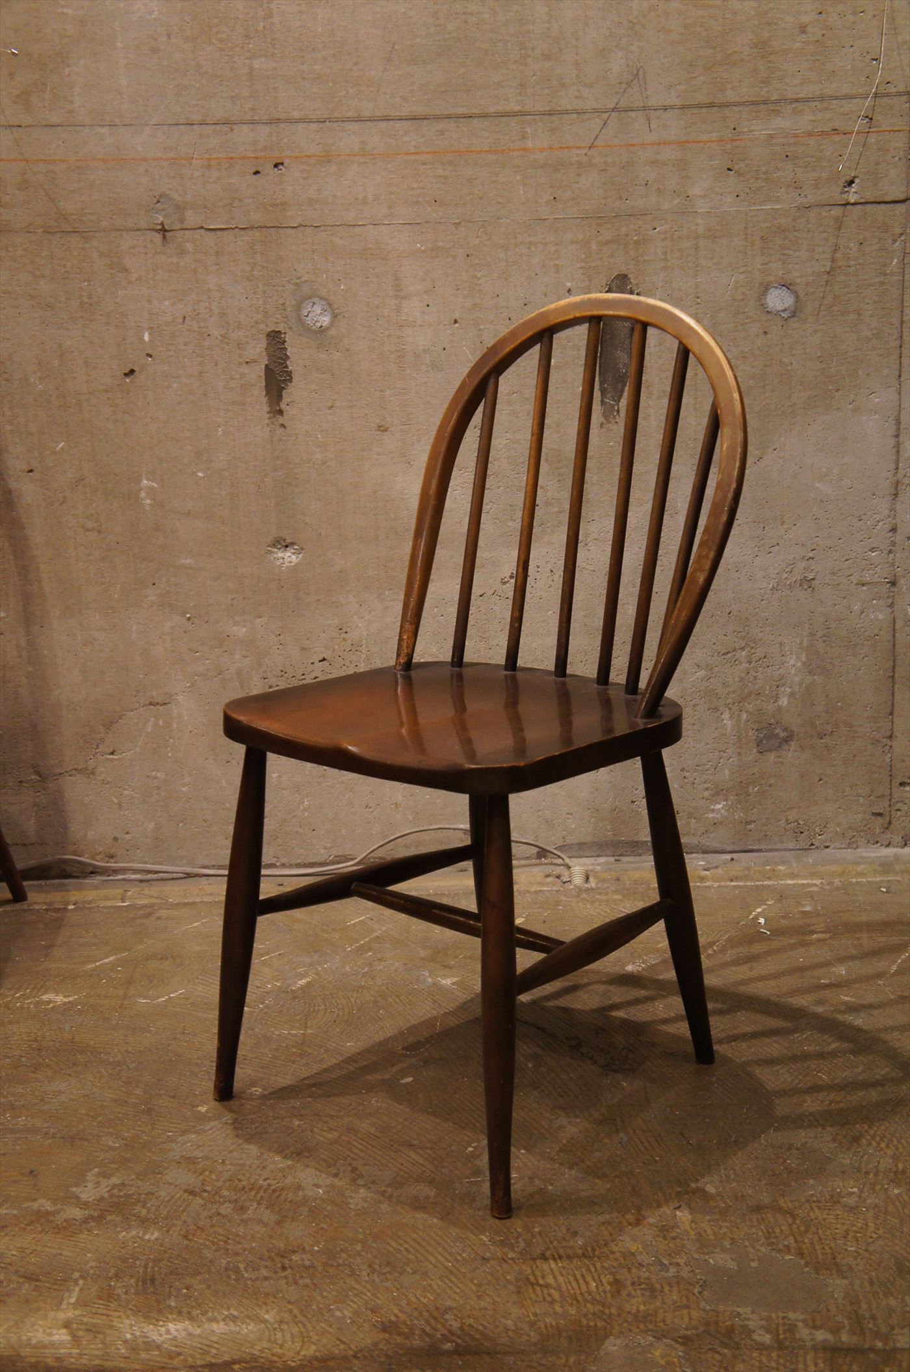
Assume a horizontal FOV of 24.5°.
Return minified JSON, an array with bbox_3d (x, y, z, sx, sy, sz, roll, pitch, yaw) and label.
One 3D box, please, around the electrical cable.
[{"bbox_3d":[-0.210,0.230,2.870,0.780,0.068,0.070,-2,14,-2],"label":"electrical cable"}]

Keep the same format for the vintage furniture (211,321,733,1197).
[{"bbox_3d":[0.035,0.028,2.129,0.410,0.815,0.468,11,19,41],"label":"vintage furniture"}]

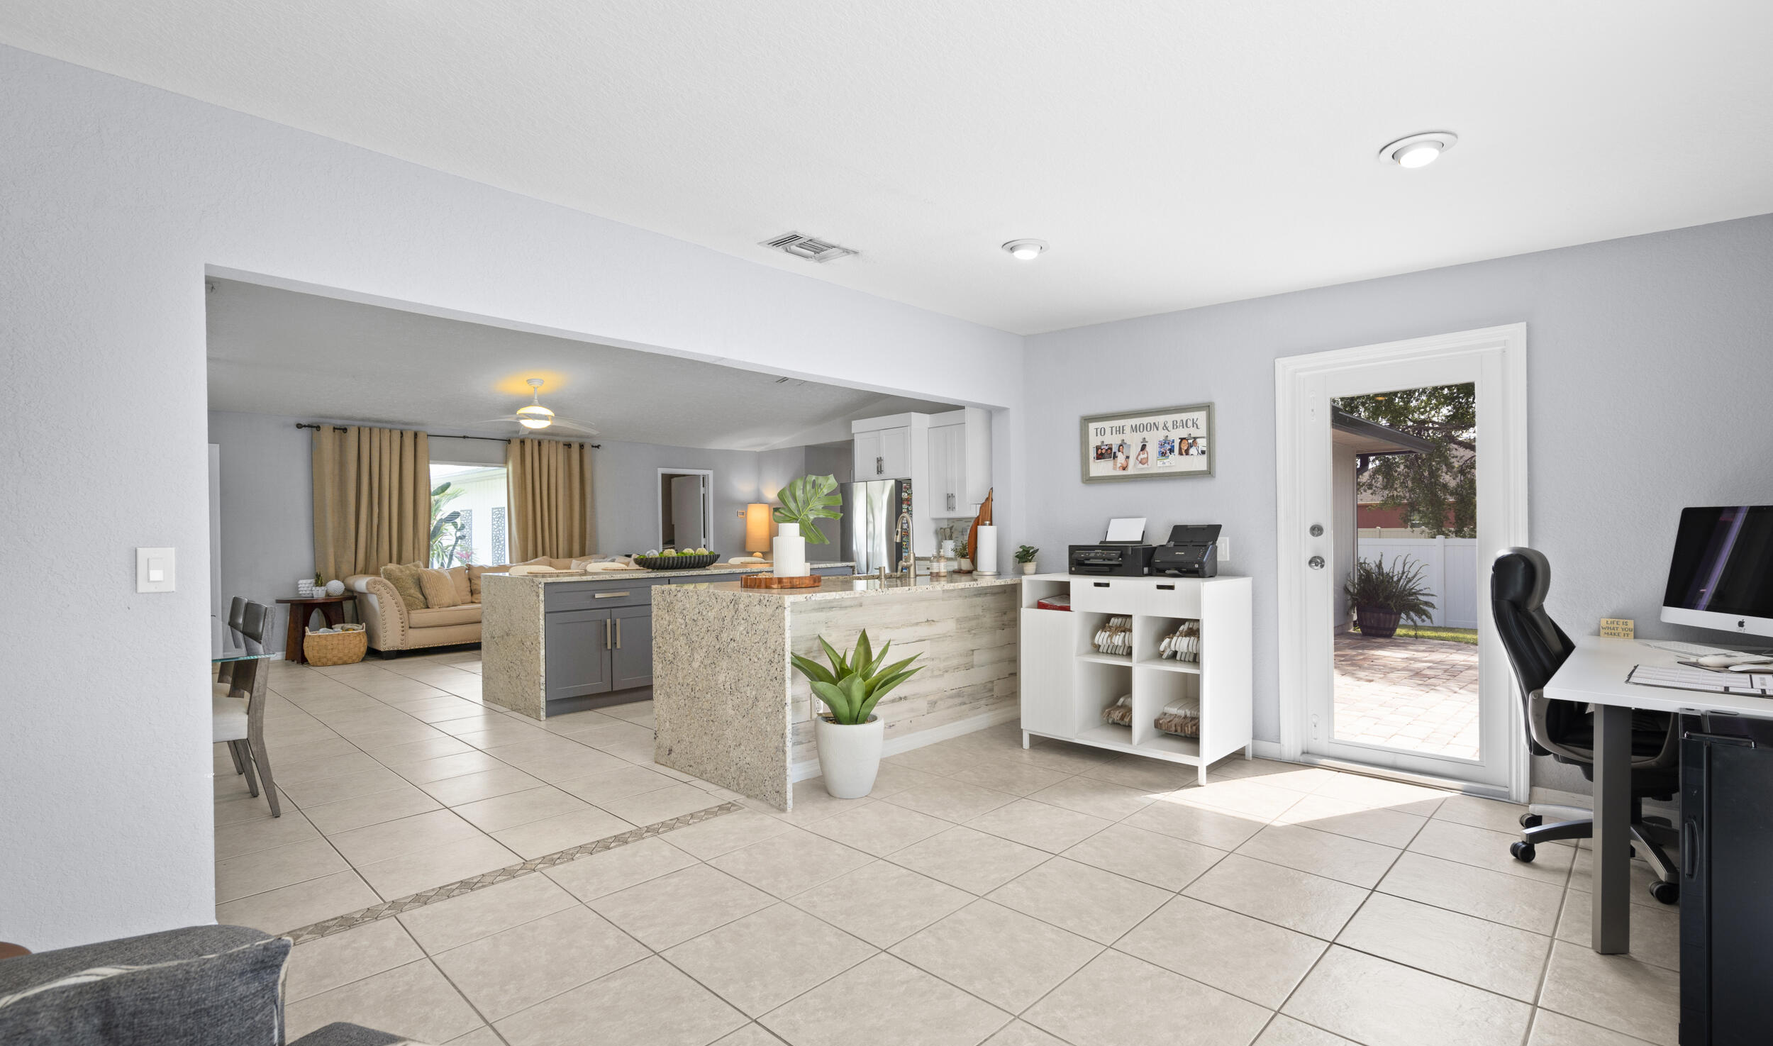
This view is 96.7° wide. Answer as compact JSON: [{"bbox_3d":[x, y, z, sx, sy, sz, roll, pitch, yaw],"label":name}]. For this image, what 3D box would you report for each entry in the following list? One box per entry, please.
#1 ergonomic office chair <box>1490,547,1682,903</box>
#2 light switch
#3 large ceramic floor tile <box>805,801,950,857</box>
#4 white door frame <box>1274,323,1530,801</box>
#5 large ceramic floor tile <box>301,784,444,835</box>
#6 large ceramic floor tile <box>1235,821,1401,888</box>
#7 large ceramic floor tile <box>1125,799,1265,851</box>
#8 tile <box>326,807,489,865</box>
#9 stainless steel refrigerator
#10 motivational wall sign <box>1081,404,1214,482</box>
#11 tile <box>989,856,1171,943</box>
[{"bbox_3d":[2.580,0.639,2.765,0.680,1.110,0.700,0,-1,-26],"label":"ergonomic office chair"},{"bbox_3d":[-1.984,0.130,2.142,0.012,0.121,0.075,-1,-1,44],"label":"light switch"},{"bbox_3d":[-0.018,1.239,3.206,0.450,0.012,0.450,-2,-1,44],"label":"large ceramic floor tile"},{"bbox_3d":[2.441,0.180,3.808,0.995,2.095,0.120,-2,-2,43],"label":"white door frame"},{"bbox_3d":[-2.258,1.267,3.476,0.451,0.012,0.451,-1,-1,44],"label":"large ceramic floor tile"},{"bbox_3d":[1.592,1.220,2.916,0.451,0.012,0.451,-1,-1,44],"label":"large ceramic floor tile"},{"bbox_3d":[1.266,1.228,3.233,0.451,0.012,0.451,-1,-1,44],"label":"large ceramic floor tile"},{"bbox_3d":[-1.932,1.260,3.160,0.451,0.012,0.451,-1,-1,44],"label":"tile"},{"bbox_3d":[0.079,0.474,9.316,0.900,1.800,0.860,-2,-2,44],"label":"stainless steel refrigerator"},{"bbox_3d":[1.494,-0.449,4.574,0.808,0.412,0.032,-2,-1,44],"label":"motivational wall sign"},{"bbox_3d":[0.631,1.221,2.572,0.450,0.012,0.450,-2,-1,44],"label":"tile"}]

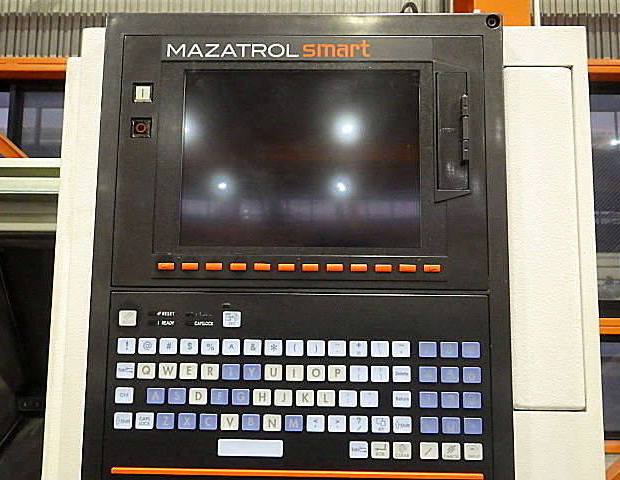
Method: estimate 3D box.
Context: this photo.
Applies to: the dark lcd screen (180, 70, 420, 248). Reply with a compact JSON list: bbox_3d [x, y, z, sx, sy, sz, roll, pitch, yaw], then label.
[{"bbox_3d":[-0.008,-0.073,0.470,0.214,0.162,0.010,1,-6,1],"label":"dark lcd screen"}]

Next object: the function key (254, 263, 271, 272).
[{"bbox_3d":[-0.042,0.024,0.456,0.015,0.007,0.005,1,-6,1],"label":"function key"}]

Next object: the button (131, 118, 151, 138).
[{"bbox_3d":[-0.153,-0.101,0.470,0.018,0.018,0.010,1,-6,1],"label":"button"}]

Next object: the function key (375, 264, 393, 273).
[{"bbox_3d":[0.065,0.025,0.454,0.015,0.007,0.005,1,-6,1],"label":"function key"}]

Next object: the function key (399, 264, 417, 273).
[{"bbox_3d":[0.086,0.025,0.454,0.015,0.007,0.005,1,-6,1],"label":"function key"}]

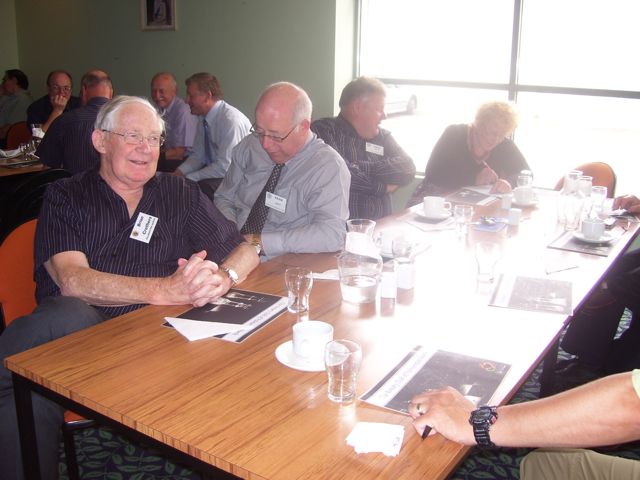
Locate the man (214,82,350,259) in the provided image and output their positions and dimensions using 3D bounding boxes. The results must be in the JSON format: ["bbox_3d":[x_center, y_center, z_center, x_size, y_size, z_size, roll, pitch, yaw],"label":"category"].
[{"bbox_3d":[-0.048,0.088,2.385,0.570,1.260,0.700,4,17,8],"label":"man"}]

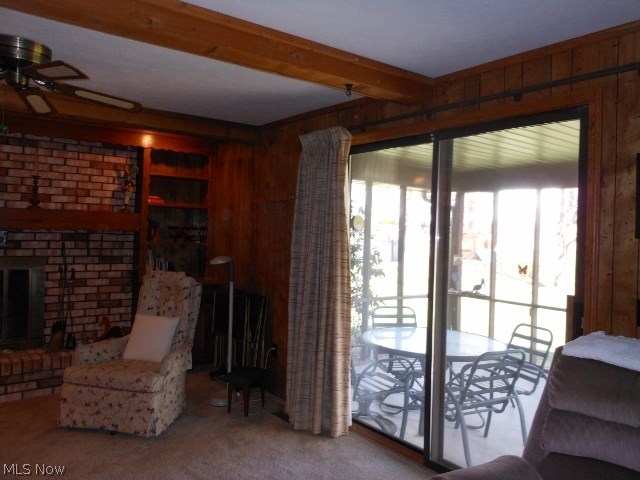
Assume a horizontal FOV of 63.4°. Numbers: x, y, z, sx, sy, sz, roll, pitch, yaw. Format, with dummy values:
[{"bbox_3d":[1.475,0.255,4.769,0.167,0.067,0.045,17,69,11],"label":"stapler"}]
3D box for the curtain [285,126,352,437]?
[{"bbox_3d":[-0.019,0.288,3.835,0.220,2.180,0.520,1,1,-37],"label":"curtain"}]

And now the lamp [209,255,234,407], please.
[{"bbox_3d":[-0.811,0.748,4.342,0.200,1.250,0.170,1,1,-14],"label":"lamp"}]

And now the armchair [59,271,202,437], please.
[{"bbox_3d":[-1.393,0.837,3.989,0.730,1.050,0.850,2,1,10],"label":"armchair"}]

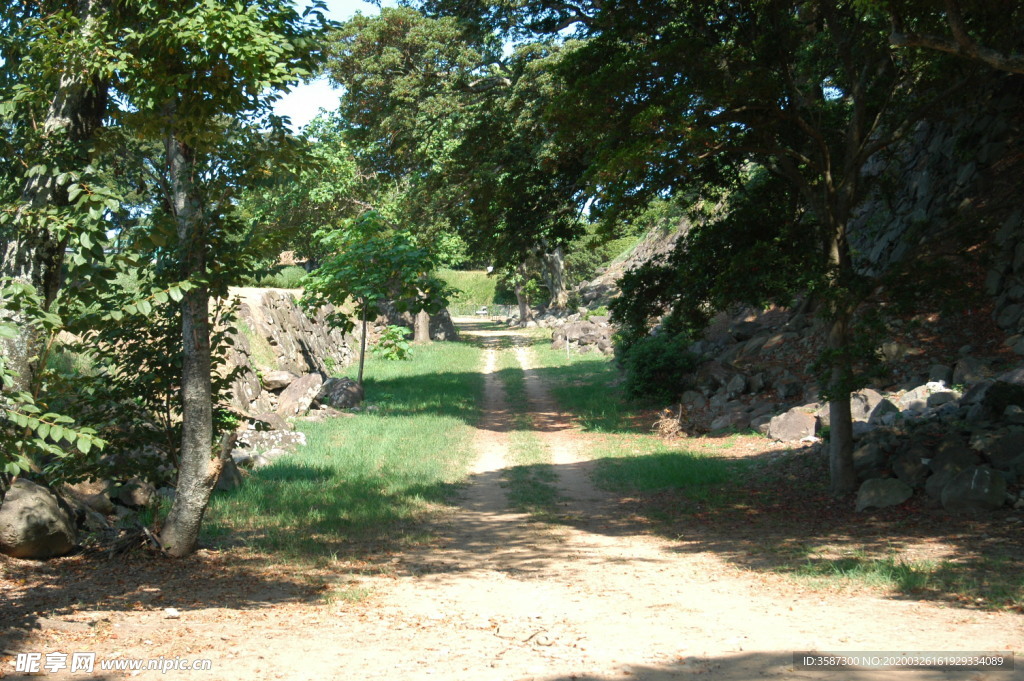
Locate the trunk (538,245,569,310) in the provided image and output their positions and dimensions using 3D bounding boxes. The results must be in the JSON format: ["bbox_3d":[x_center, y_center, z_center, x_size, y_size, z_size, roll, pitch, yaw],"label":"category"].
[{"bbox_3d":[1.841,-2.761,71.000,1.050,2.900,0.950,-2,0,0],"label":"trunk"}]

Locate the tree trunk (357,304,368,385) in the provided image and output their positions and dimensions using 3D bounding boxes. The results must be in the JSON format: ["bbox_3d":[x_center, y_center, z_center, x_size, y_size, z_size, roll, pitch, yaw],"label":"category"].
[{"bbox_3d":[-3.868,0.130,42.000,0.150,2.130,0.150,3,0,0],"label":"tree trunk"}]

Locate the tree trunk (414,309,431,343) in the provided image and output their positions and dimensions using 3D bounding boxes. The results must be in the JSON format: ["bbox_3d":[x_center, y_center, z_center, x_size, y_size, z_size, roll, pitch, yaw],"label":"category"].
[{"bbox_3d":[-3.094,-0.536,56.000,0.540,1.200,0.540,0,0,0],"label":"tree trunk"}]

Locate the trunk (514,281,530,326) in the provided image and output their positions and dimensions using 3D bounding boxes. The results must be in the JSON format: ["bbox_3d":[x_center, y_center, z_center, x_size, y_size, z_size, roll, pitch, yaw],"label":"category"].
[{"bbox_3d":[0.414,-1.530,67.000,0.500,1.900,0.500,-5,0,0],"label":"trunk"}]

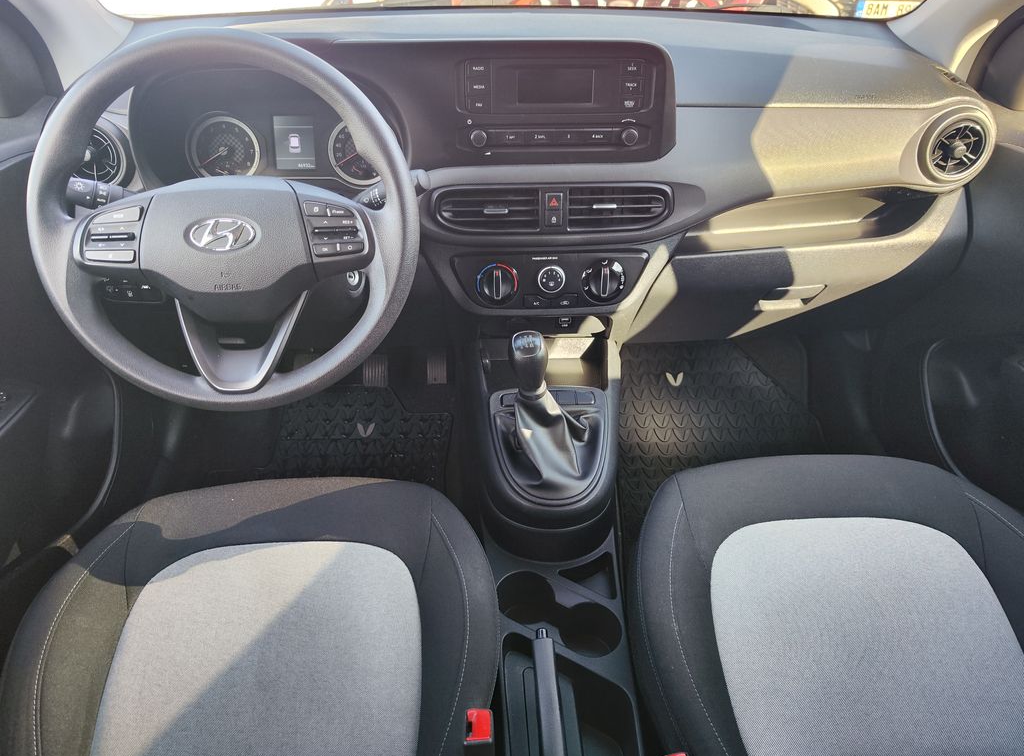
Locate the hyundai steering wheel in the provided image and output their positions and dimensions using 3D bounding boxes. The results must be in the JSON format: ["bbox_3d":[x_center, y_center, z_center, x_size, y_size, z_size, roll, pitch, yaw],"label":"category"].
[{"bbox_3d":[-0.282,-0.154,0.701,0.370,0.365,0.090,-2,13,-3],"label":"hyundai steering wheel"}]

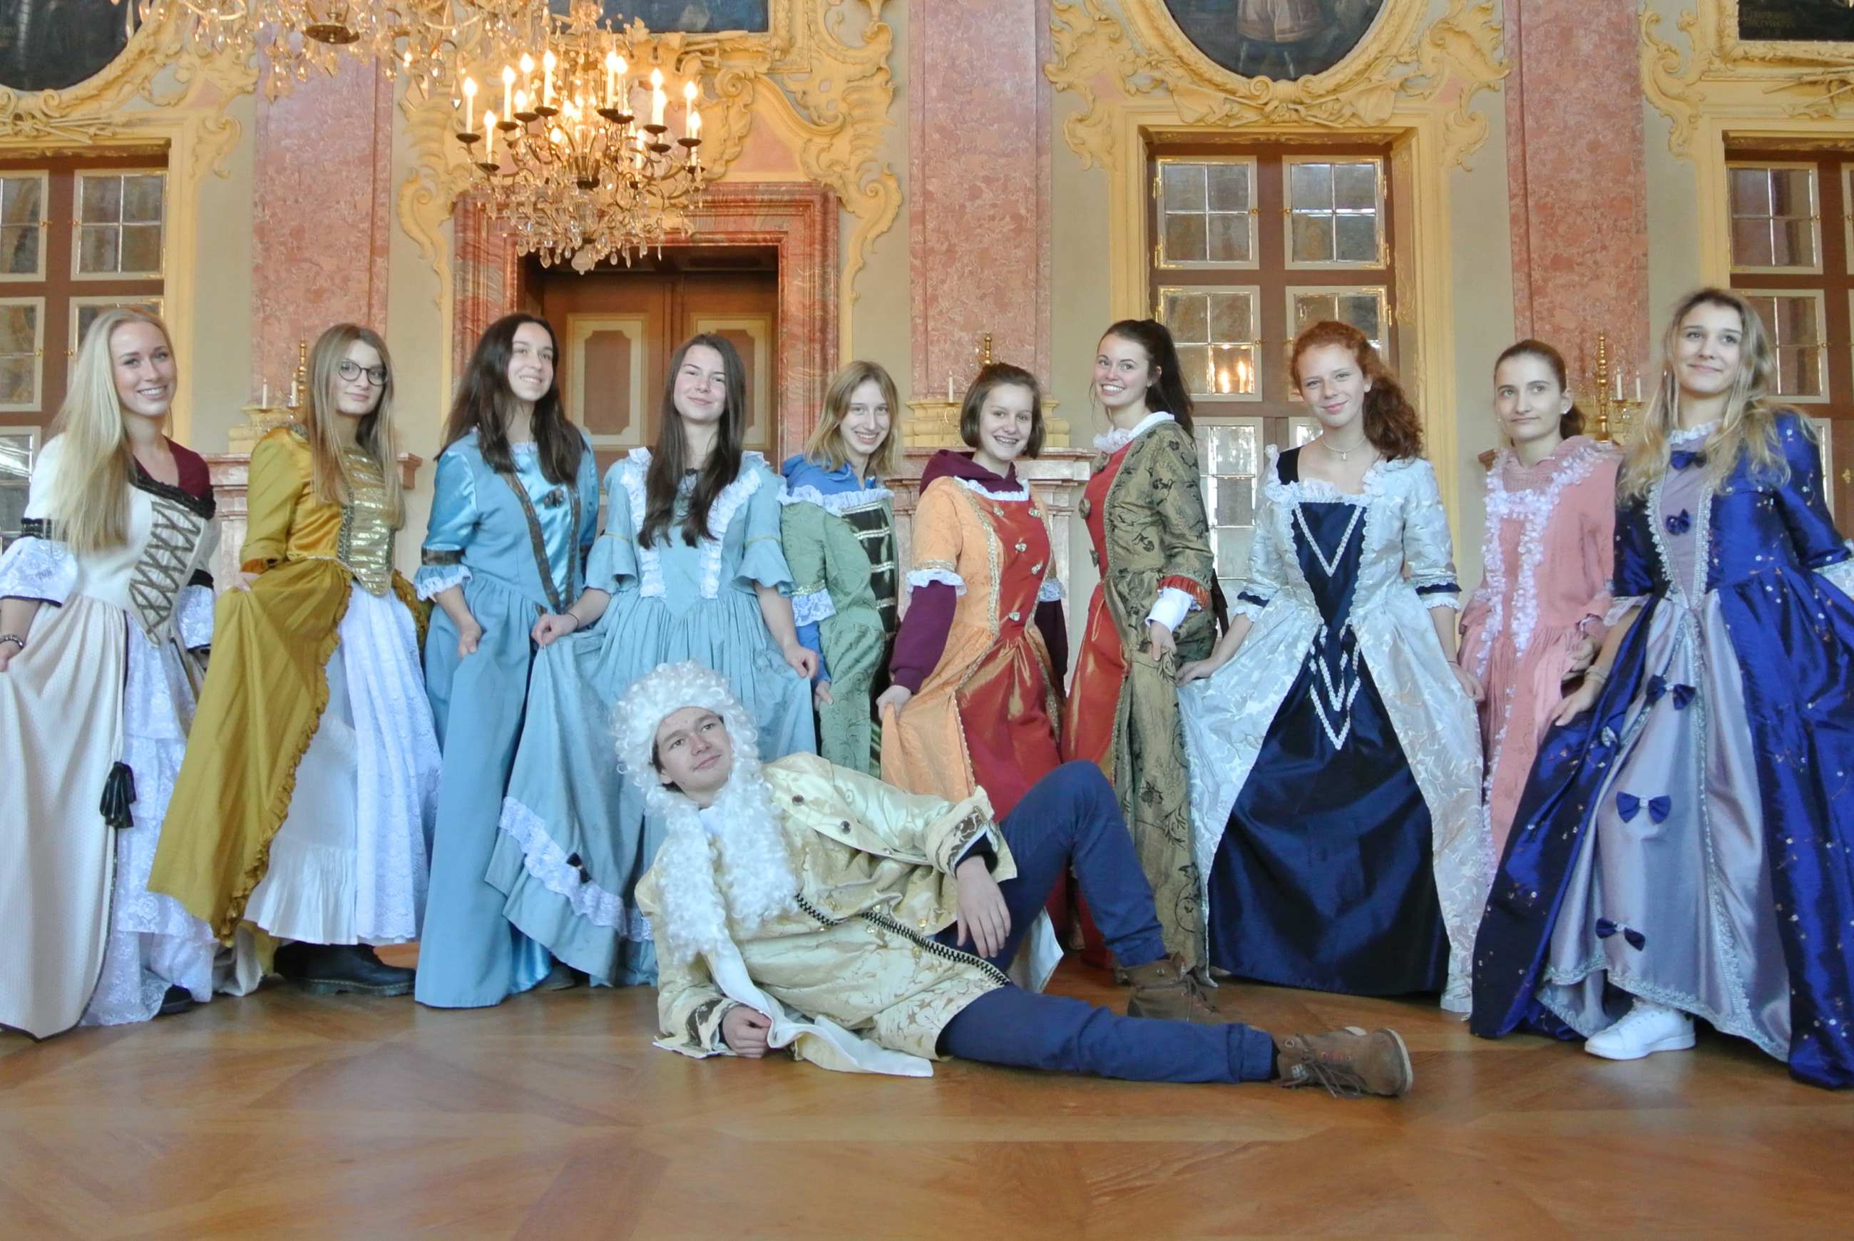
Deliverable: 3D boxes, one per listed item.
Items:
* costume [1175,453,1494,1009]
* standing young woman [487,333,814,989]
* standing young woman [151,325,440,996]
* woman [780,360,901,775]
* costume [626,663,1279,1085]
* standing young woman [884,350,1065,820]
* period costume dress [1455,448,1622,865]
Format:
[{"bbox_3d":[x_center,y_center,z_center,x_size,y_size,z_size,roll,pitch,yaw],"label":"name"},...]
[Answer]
[{"bbox_3d":[1.019,0.238,3.480,0.740,1.385,0.560,-2,-3,26],"label":"costume"},{"bbox_3d":[-0.702,0.099,3.540,0.800,1.680,0.520,0,-3,-10],"label":"standing young woman"},{"bbox_3d":[-1.601,0.088,3.550,0.540,1.700,0.700,-4,-5,44],"label":"standing young woman"},{"bbox_3d":[-0.233,0.123,3.830,0.460,1.660,0.430,3,-4,-42],"label":"woman"},{"bbox_3d":[0.086,0.492,2.900,1.480,0.800,0.700,0,-4,0],"label":"costume"},{"bbox_3d":[0.134,0.131,3.720,0.520,1.630,0.480,1,-3,-27],"label":"standing young woman"},{"bbox_3d":[1.542,0.212,3.550,0.560,1.360,0.480,-4,-5,42],"label":"period costume dress"}]

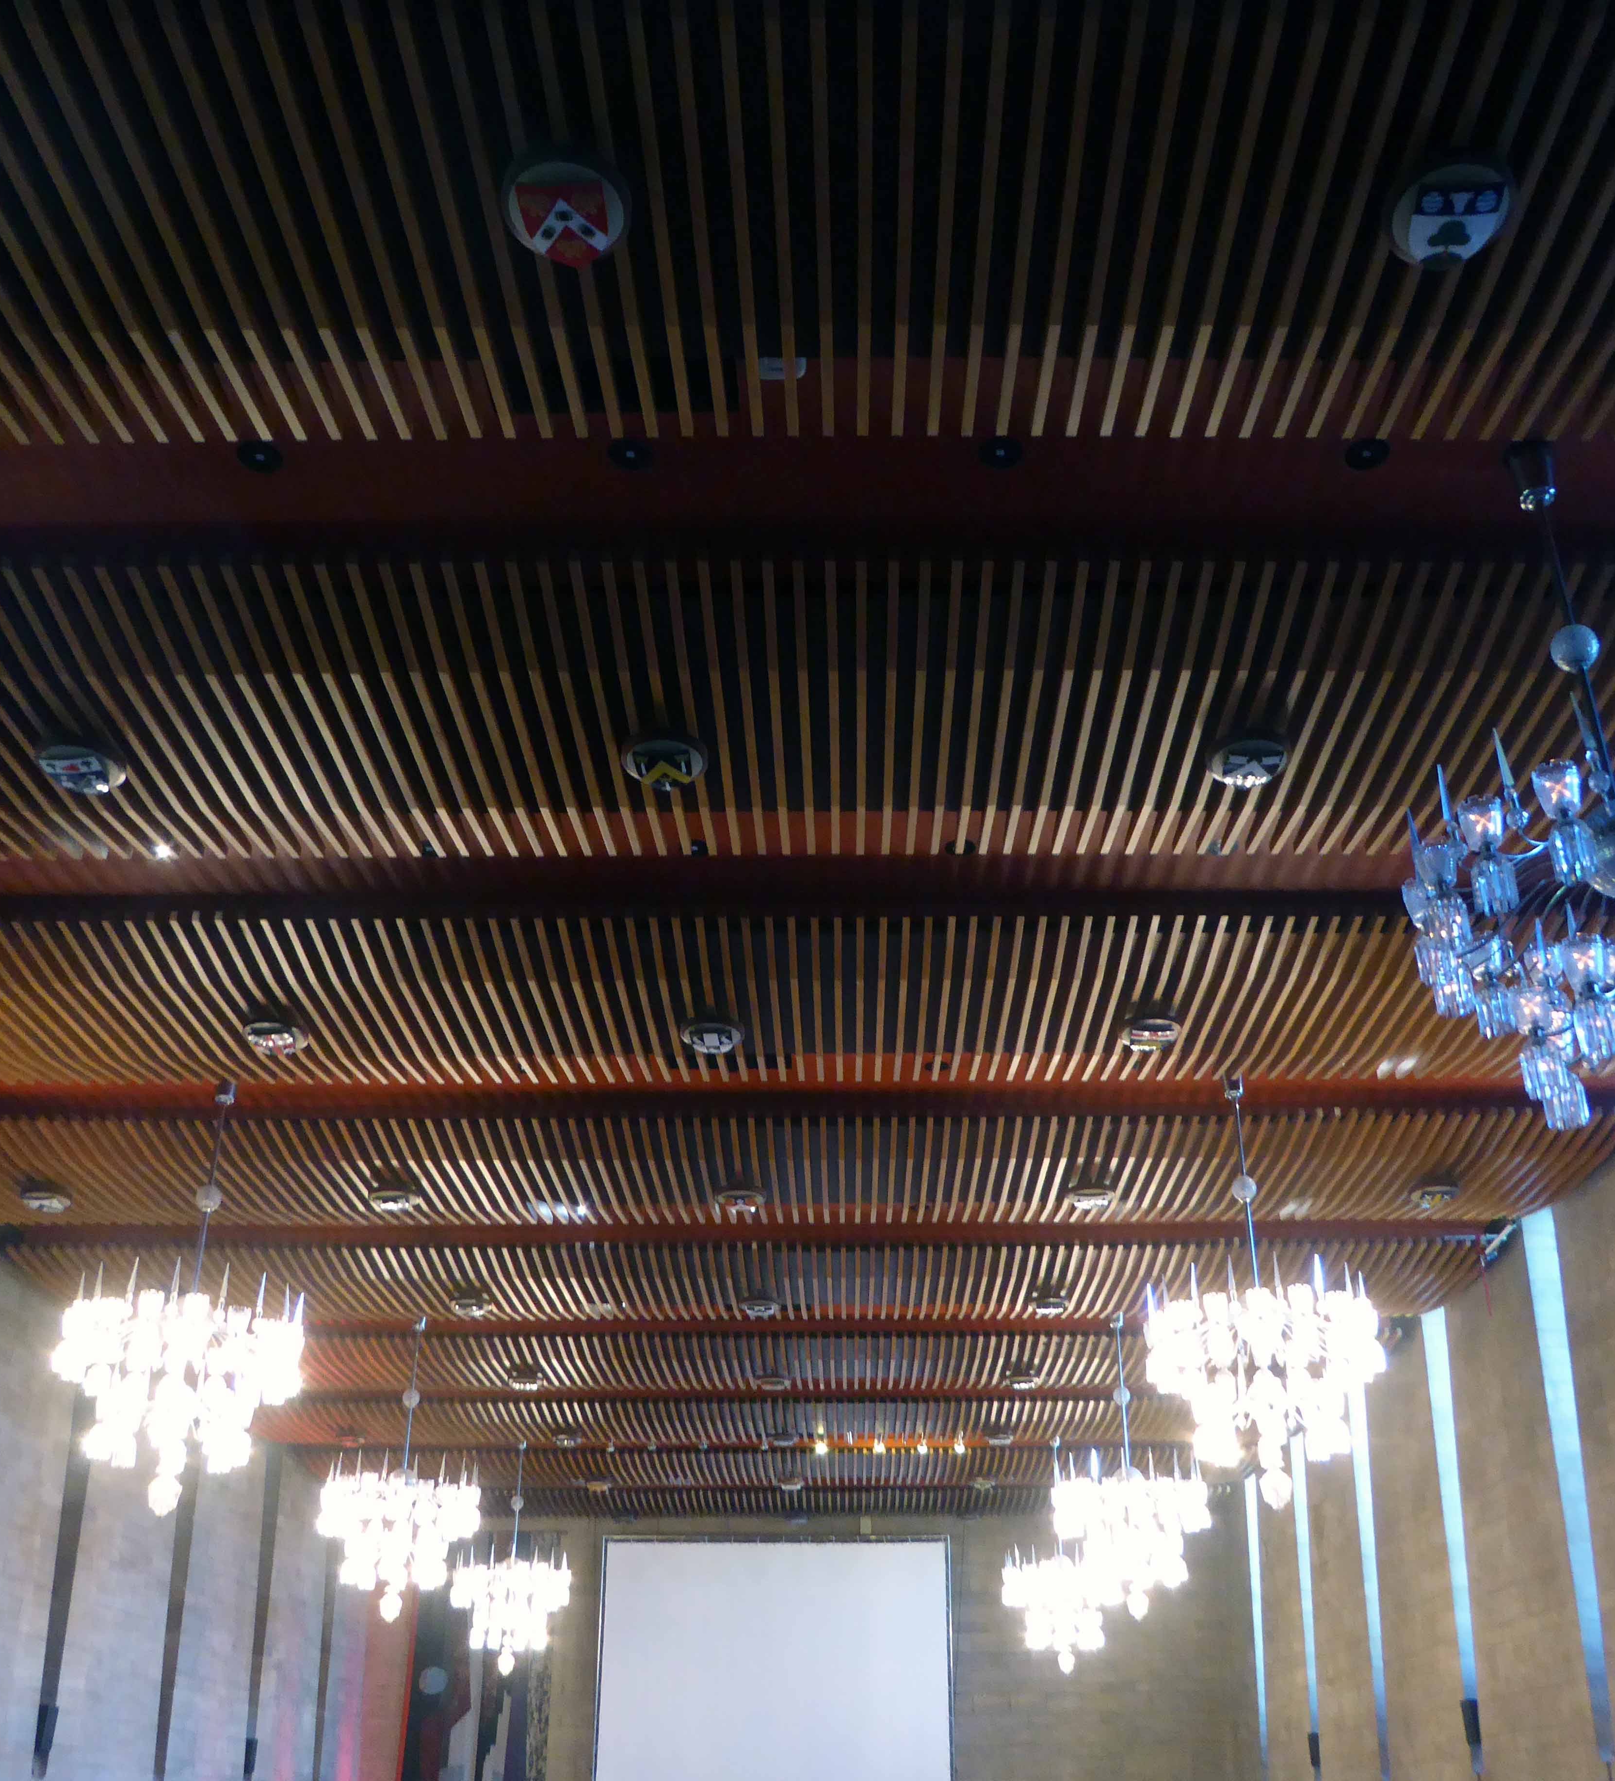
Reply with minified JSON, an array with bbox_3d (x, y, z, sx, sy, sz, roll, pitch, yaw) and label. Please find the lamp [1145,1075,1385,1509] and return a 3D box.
[{"bbox_3d":[3.303,2.873,12.755,1.777,3.341,1.777,0,-29,2],"label":"lamp"}]

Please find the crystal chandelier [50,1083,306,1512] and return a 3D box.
[{"bbox_3d":[-4.630,2.904,12.964,1.777,3.341,1.777,0,-29,2],"label":"crystal chandelier"}]

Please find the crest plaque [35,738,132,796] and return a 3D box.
[{"bbox_3d":[-3.801,-0.622,8.991,0.431,0.155,0.431,0,-29,2],"label":"crest plaque"}]

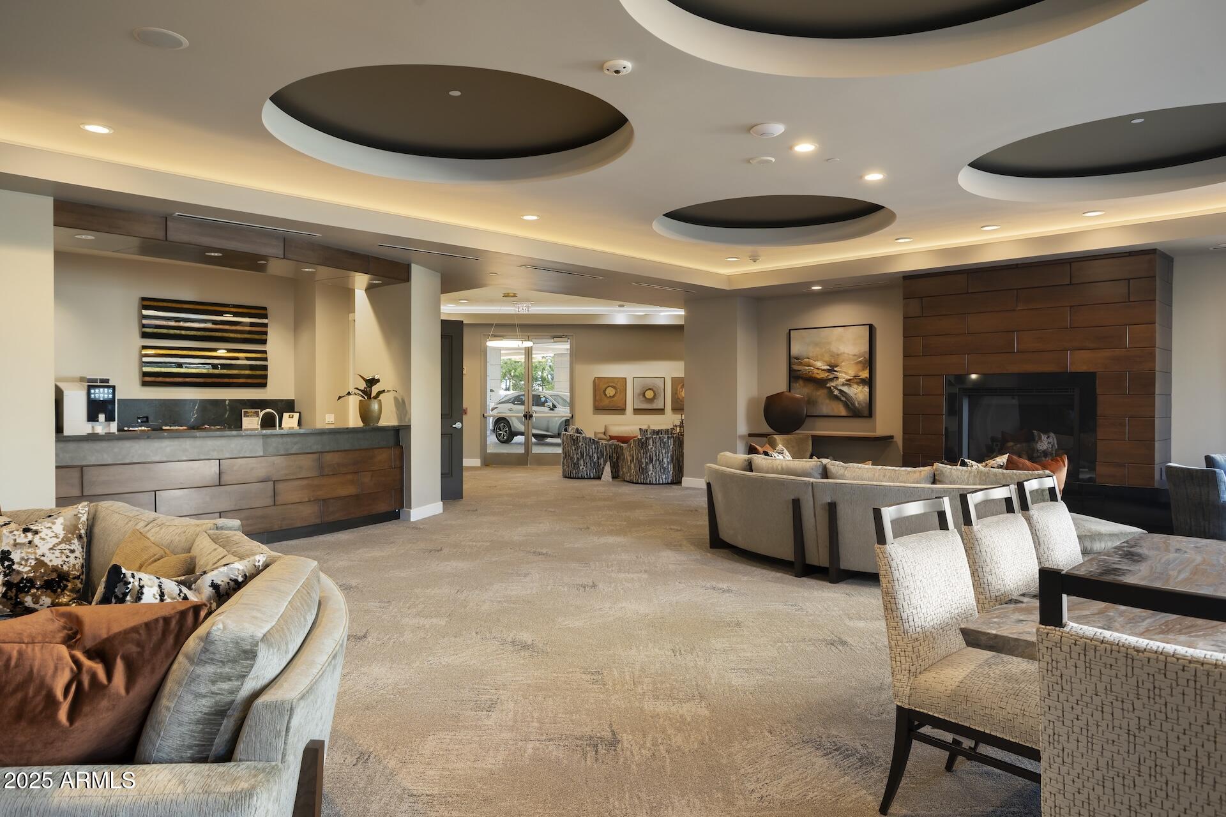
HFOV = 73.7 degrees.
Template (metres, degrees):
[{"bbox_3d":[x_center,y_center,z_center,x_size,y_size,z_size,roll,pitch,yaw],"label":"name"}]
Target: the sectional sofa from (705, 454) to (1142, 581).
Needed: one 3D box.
[{"bbox_3d":[2.240,0.831,6.374,3.267,0.840,1.744,1,1,42],"label":"sectional sofa"}]

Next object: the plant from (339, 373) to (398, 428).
[{"bbox_3d":[-2.816,-0.094,9.366,0.680,0.600,0.580,0,1,0],"label":"plant"}]

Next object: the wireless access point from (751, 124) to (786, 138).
[{"bbox_3d":[1.007,-1.796,5.323,0.225,0.045,0.225,0,1,0],"label":"wireless access point"}]

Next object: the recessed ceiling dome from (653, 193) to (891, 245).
[{"bbox_3d":[1.605,-1.950,8.178,2.363,0.210,2.363,0,1,0],"label":"recessed ceiling dome"}]

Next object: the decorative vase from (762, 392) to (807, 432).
[{"bbox_3d":[2.376,0.053,11.293,0.609,0.569,0.500,1,1,44],"label":"decorative vase"}]

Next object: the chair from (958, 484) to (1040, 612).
[{"bbox_3d":[1.644,0.798,2.933,0.500,0.970,0.600,0,1,-45],"label":"chair"}]

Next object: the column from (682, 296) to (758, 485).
[{"bbox_3d":[1.604,-0.207,12.224,0.975,2.803,0.500,1,1,44],"label":"column"}]

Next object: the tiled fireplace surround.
[{"bbox_3d":[4.677,-0.404,9.223,2.575,2.348,0.730,1,1,44],"label":"tiled fireplace surround"}]

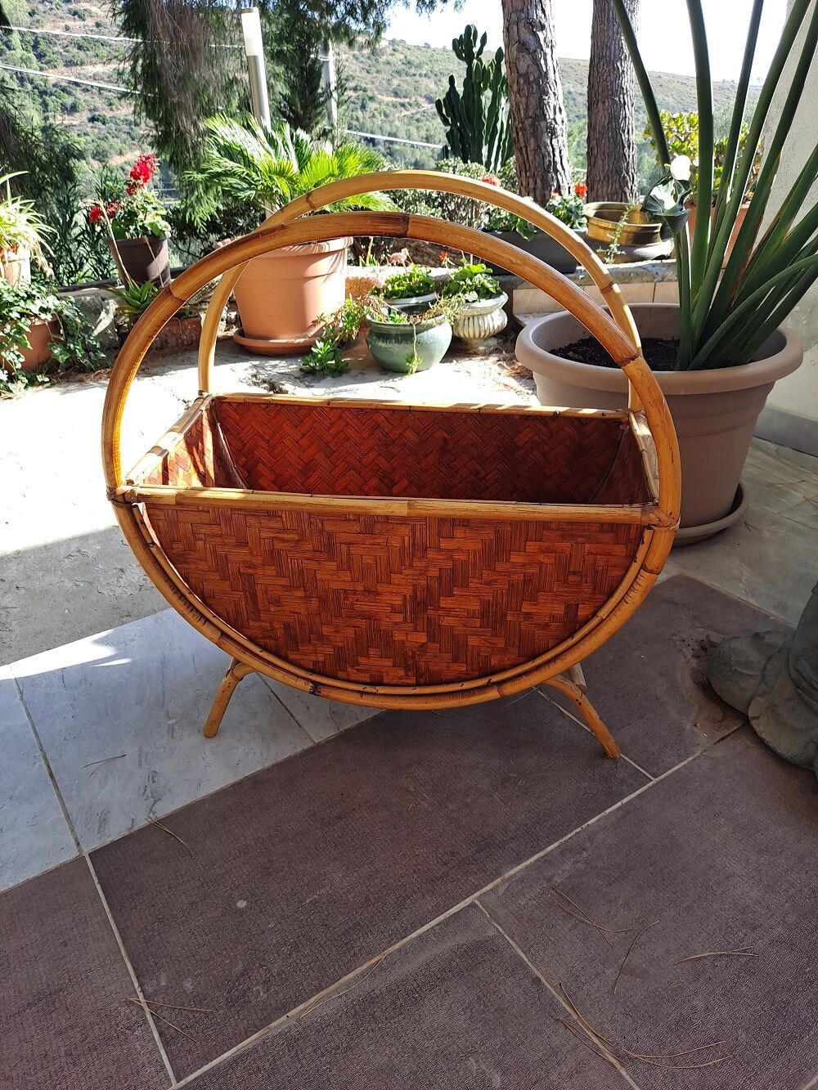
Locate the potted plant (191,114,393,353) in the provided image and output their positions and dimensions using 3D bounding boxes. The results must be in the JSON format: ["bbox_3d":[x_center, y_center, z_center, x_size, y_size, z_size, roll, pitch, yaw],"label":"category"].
[{"bbox_3d":[-0.346,-0.949,2.414,0.569,0.641,0.540,-2,31,0],"label":"potted plant"}]

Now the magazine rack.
[{"bbox_3d":[-0.009,-0.054,0.883,0.552,0.636,0.317,2,31,7],"label":"magazine rack"}]

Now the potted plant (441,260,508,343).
[{"bbox_3d":[0.210,-0.739,2.409,0.202,0.256,0.194,-2,31,0],"label":"potted plant"}]

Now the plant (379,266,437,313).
[{"bbox_3d":[-0.007,-0.760,2.491,0.180,0.220,0.180,-2,31,0],"label":"plant"}]

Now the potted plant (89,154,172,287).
[{"bbox_3d":[-0.819,-0.971,2.372,0.238,0.369,0.223,-2,31,0],"label":"potted plant"}]

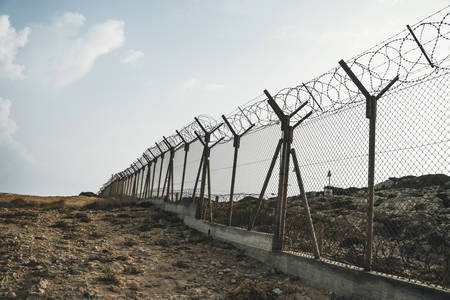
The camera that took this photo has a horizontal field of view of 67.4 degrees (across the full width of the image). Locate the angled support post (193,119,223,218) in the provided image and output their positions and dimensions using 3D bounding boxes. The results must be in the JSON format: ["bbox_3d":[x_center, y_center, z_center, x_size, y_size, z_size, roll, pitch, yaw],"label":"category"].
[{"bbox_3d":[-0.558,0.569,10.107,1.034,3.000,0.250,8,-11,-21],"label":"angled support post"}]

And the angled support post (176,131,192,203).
[{"bbox_3d":[-1.427,0.598,12.288,0.988,2.506,0.120,8,-11,-21],"label":"angled support post"}]

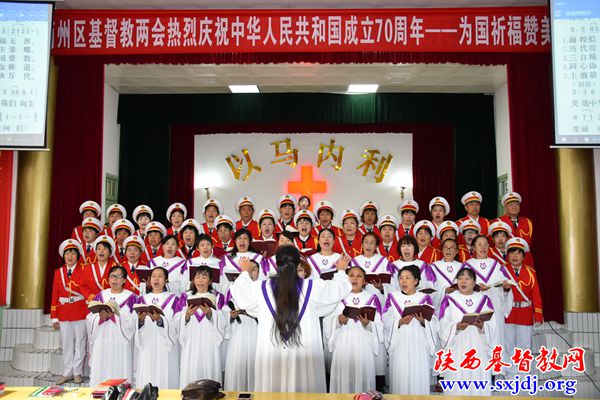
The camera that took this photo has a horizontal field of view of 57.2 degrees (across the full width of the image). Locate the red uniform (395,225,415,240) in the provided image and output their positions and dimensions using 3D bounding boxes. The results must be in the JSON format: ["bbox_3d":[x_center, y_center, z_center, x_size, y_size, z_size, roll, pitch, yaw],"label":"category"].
[{"bbox_3d":[1.351,0.631,6.821,0.420,0.680,0.270,0,-5,3],"label":"red uniform"}]

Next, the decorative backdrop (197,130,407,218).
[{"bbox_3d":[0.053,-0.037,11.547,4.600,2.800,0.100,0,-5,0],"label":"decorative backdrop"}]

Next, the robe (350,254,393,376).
[{"bbox_3d":[0.727,1.167,5.539,0.440,1.230,0.360,-1,-5,7],"label":"robe"}]

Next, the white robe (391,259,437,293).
[{"bbox_3d":[1.145,1.198,5.497,0.460,1.220,0.360,-1,-5,9],"label":"white robe"}]

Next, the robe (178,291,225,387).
[{"bbox_3d":[-0.886,1.412,4.896,0.450,1.200,0.370,0,-5,-5],"label":"robe"}]

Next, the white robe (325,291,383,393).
[{"bbox_3d":[0.499,1.412,4.896,0.500,1.200,0.370,-1,-5,7],"label":"white robe"}]

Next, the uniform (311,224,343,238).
[{"bbox_3d":[0.318,0.631,6.821,0.420,0.680,0.270,0,-5,3],"label":"uniform"}]

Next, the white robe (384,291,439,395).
[{"bbox_3d":[1.019,1.413,5.026,0.500,1.180,0.380,-2,-5,22],"label":"white robe"}]

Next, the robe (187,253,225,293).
[{"bbox_3d":[-1.034,1.249,5.963,0.520,1.310,0.360,0,-5,-4],"label":"robe"}]

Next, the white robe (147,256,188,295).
[{"bbox_3d":[-1.327,1.182,5.538,0.430,1.220,0.360,0,-5,-3],"label":"white robe"}]

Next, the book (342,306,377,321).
[{"bbox_3d":[0.508,0.965,4.654,0.280,0.200,0.060,-1,30,6],"label":"book"}]

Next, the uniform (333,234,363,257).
[{"bbox_3d":[0.611,0.744,6.620,0.470,0.680,0.270,0,-5,5],"label":"uniform"}]

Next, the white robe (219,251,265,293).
[{"bbox_3d":[-0.629,1.226,5.962,0.520,1.330,0.360,0,-5,-4],"label":"white robe"}]

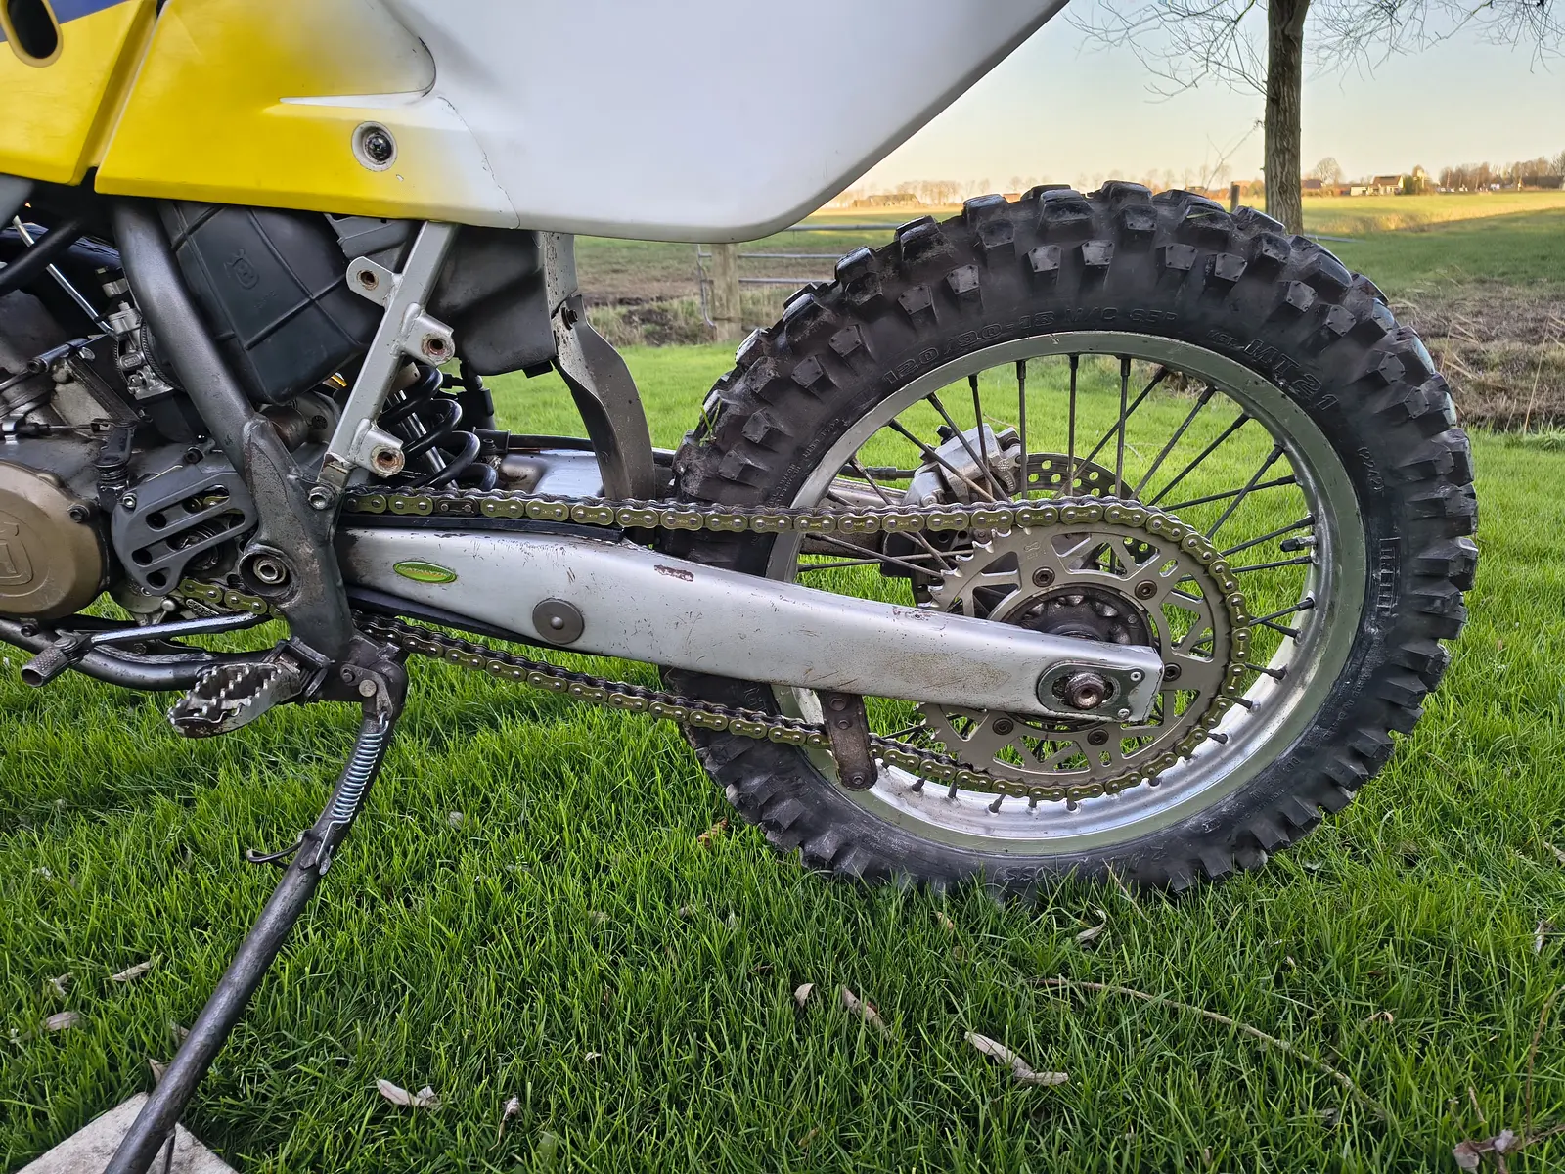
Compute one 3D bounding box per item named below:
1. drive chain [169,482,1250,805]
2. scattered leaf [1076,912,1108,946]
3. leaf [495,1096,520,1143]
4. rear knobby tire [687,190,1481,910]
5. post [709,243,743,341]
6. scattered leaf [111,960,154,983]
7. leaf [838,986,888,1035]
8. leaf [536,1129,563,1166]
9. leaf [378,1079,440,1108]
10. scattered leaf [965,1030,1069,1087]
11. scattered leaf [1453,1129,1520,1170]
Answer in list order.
[{"bbox_3d":[-0.056,0.054,0.838,0.827,0.270,0.022,0,28,0],"label":"drive chain"},{"bbox_3d":[0.285,0.315,0.999,0.016,0.012,0.043,16,26,41],"label":"scattered leaf"},{"bbox_3d":[-0.204,0.396,0.805,0.015,0.012,0.040,-1,19,3],"label":"leaf"},{"bbox_3d":[0.225,0.016,0.916,0.673,0.673,0.125,-1,28,1],"label":"rear knobby tire"},{"bbox_3d":[-0.316,-1.883,5.918,0.145,1.100,0.145,-1,19,0],"label":"post"},{"bbox_3d":[-0.584,0.345,0.975,0.013,0.010,0.033,14,25,38],"label":"scattered leaf"},{"bbox_3d":[0.067,0.353,0.905,0.016,0.011,0.062,-12,22,-27],"label":"leaf"},{"bbox_3d":[-0.168,0.403,0.780,0.016,0.010,0.024,5,20,17],"label":"leaf"},{"bbox_3d":[-0.286,0.388,0.831,0.056,0.012,0.017,6,21,20],"label":"leaf"},{"bbox_3d":[0.184,0.369,0.851,0.083,0.012,0.024,11,23,32],"label":"scattered leaf"},{"bbox_3d":[0.493,0.394,0.759,0.047,0.016,0.028,-5,20,-11],"label":"scattered leaf"}]

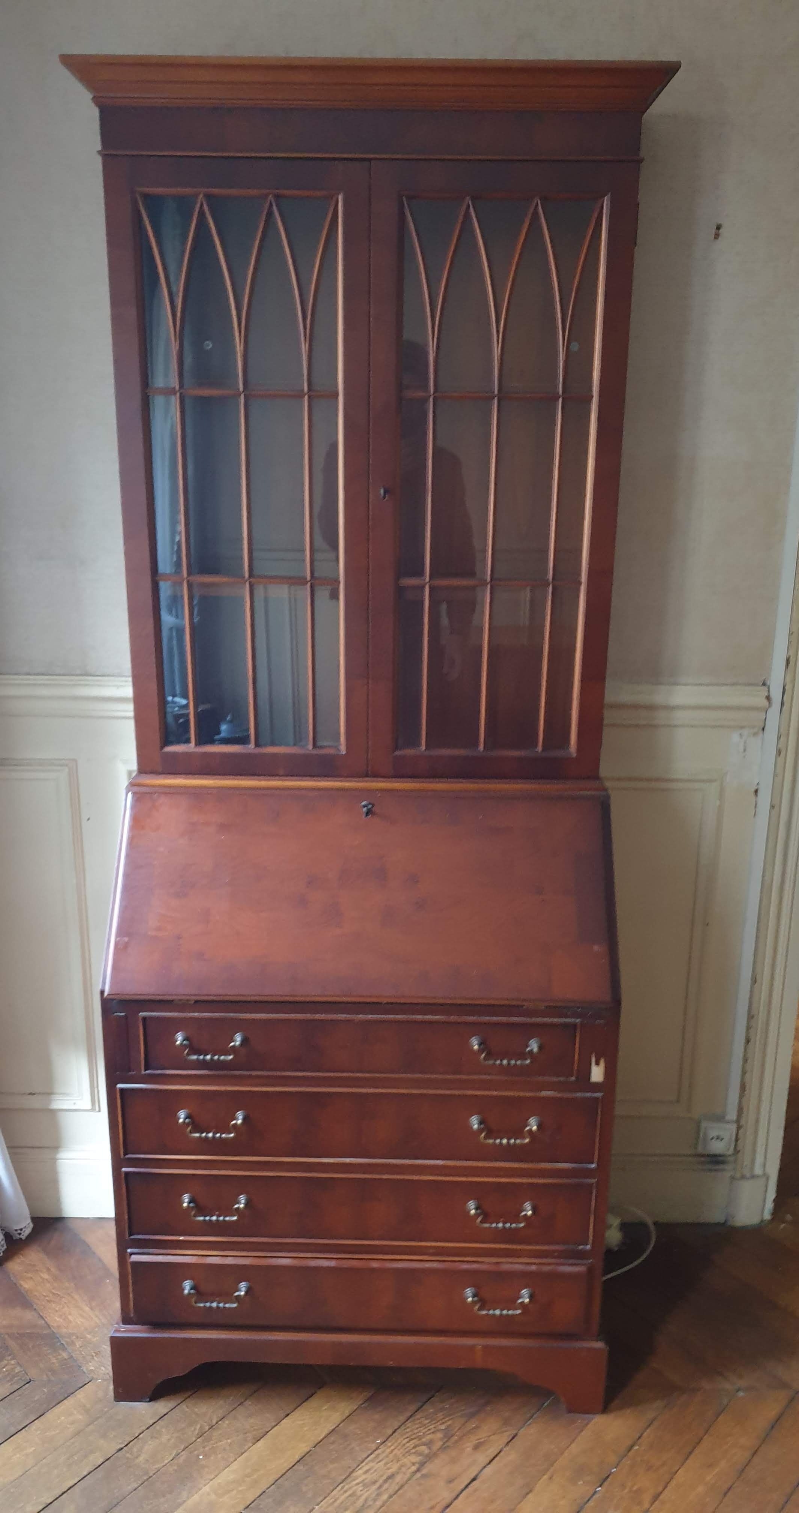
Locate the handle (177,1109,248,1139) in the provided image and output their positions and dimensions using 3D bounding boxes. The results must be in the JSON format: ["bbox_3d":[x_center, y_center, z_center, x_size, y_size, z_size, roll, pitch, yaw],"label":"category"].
[{"bbox_3d":[-0.293,0.576,1.773,0.106,0.043,0.027,1,16,0],"label":"handle"}]

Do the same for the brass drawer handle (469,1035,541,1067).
[{"bbox_3d":[0.160,0.451,1.732,0.106,0.043,0.027,1,16,0],"label":"brass drawer handle"}]

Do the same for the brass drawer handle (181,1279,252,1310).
[{"bbox_3d":[-0.296,0.872,1.835,0.106,0.043,0.027,1,16,0],"label":"brass drawer handle"}]

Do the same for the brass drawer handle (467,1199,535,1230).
[{"bbox_3d":[0.160,0.734,1.812,0.106,0.043,0.027,1,16,0],"label":"brass drawer handle"}]

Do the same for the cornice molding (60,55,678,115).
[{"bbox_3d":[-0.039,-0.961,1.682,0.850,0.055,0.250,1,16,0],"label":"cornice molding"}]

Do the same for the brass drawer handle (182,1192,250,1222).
[{"bbox_3d":[-0.293,0.723,1.814,0.106,0.043,0.027,1,16,0],"label":"brass drawer handle"}]

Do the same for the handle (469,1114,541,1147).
[{"bbox_3d":[0.164,0.585,1.770,0.106,0.043,0.027,1,16,0],"label":"handle"}]

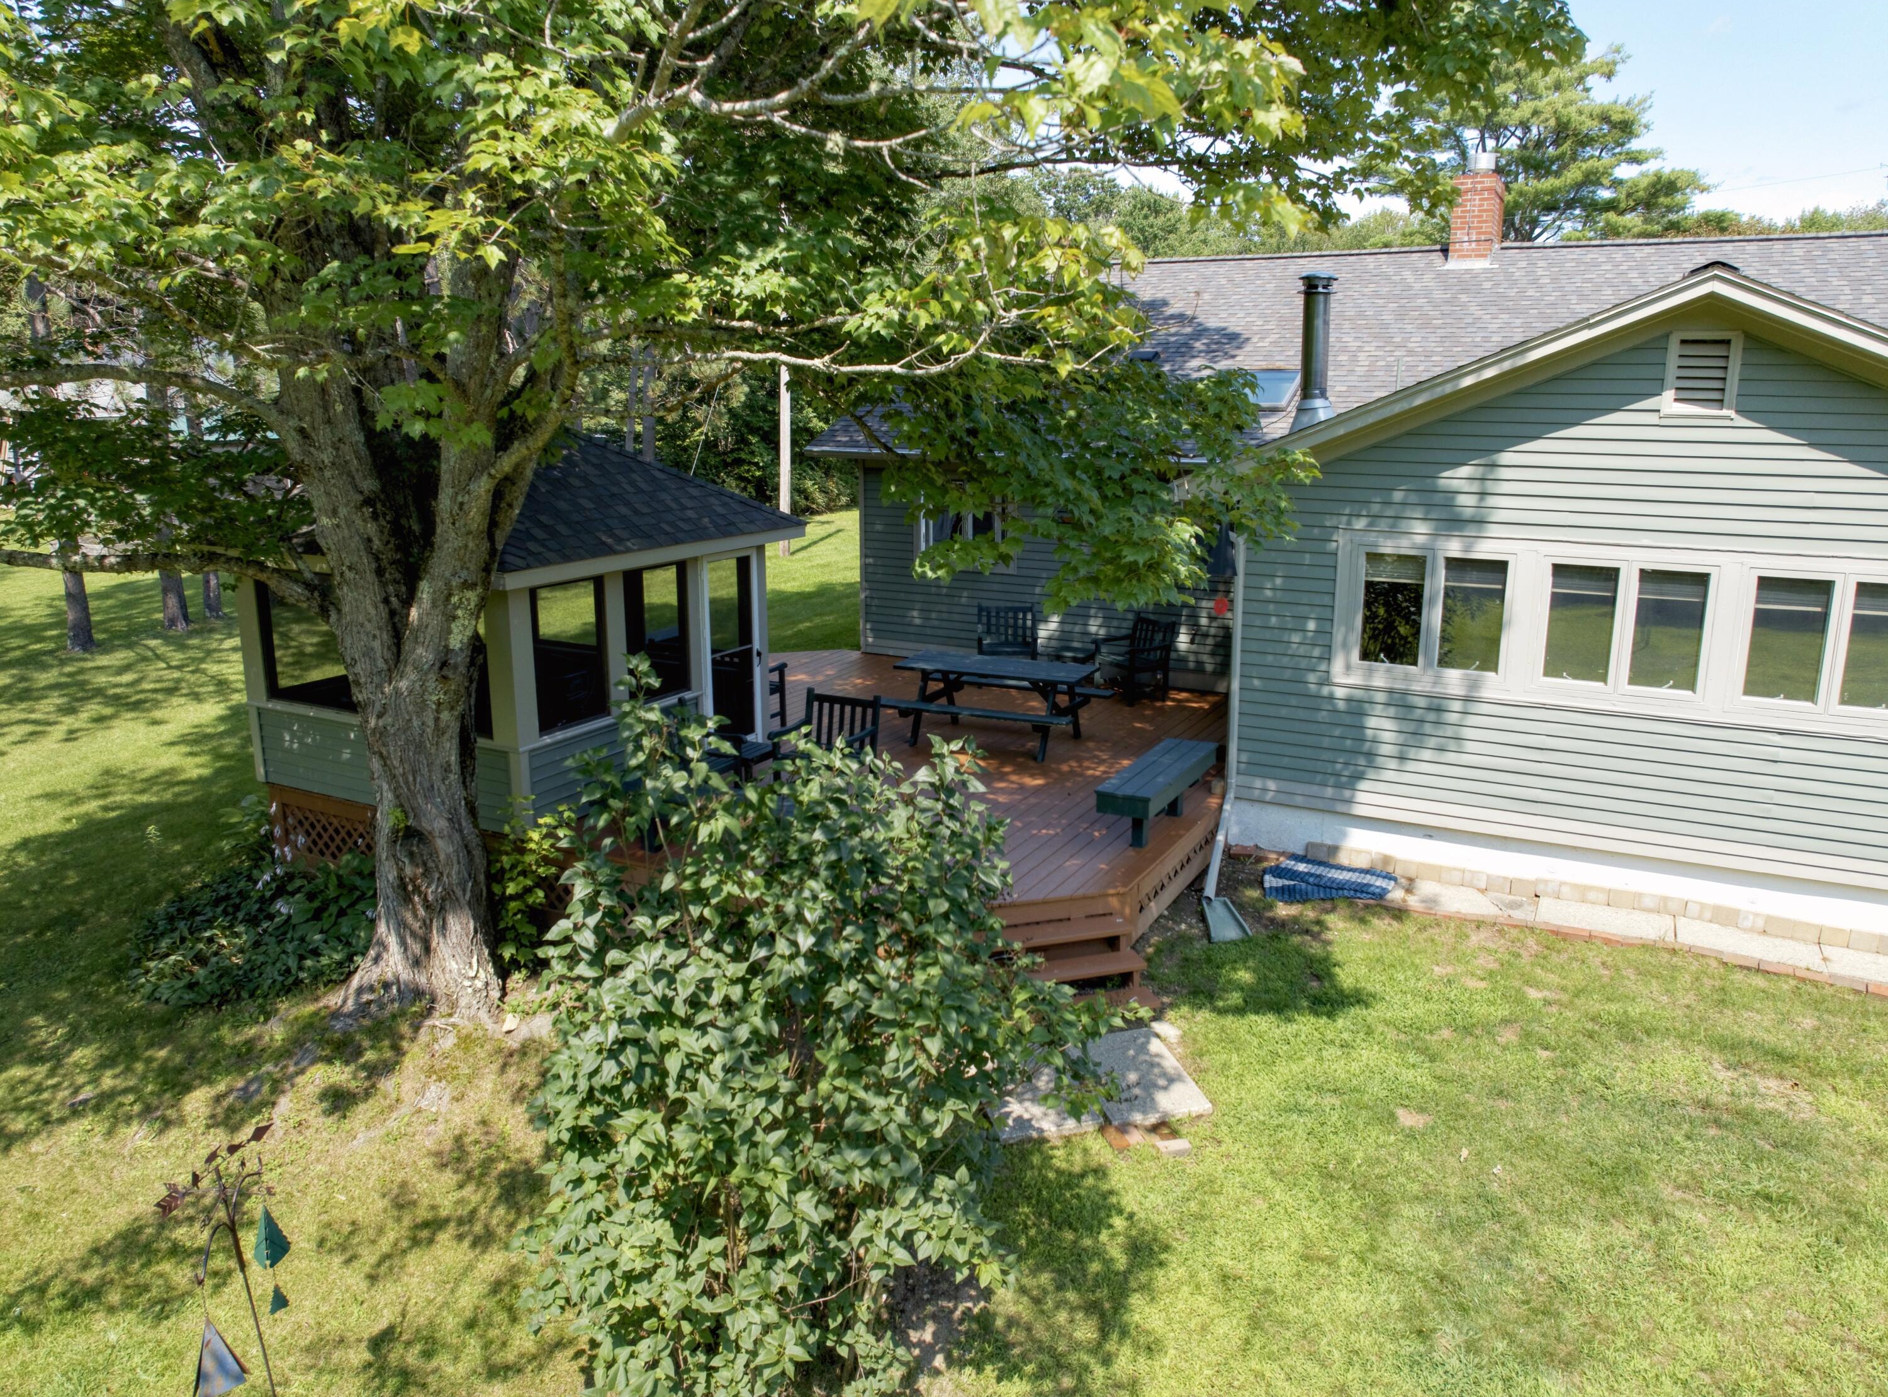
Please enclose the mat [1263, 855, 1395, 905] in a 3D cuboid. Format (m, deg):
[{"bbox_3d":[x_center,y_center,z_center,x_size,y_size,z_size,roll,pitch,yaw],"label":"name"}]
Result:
[{"bbox_3d":[2.924,1.407,10.070,0.960,0.070,0.860,10,16,37],"label":"mat"}]

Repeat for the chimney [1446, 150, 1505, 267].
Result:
[{"bbox_3d":[6.888,-6.256,16.907,0.540,1.420,0.820,7,14,26],"label":"chimney"}]

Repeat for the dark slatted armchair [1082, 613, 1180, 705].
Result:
[{"bbox_3d":[2.062,-0.438,14.269,0.700,0.880,0.680,-7,15,-30],"label":"dark slatted armchair"}]

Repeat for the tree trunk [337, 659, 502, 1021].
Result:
[{"bbox_3d":[-3.408,0.844,8.565,0.950,2.320,0.900,-5,14,-22],"label":"tree trunk"}]

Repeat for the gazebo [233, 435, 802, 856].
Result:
[{"bbox_3d":[-3.754,-0.636,11.706,3.560,3.760,3.760,7,14,26],"label":"gazebo"}]

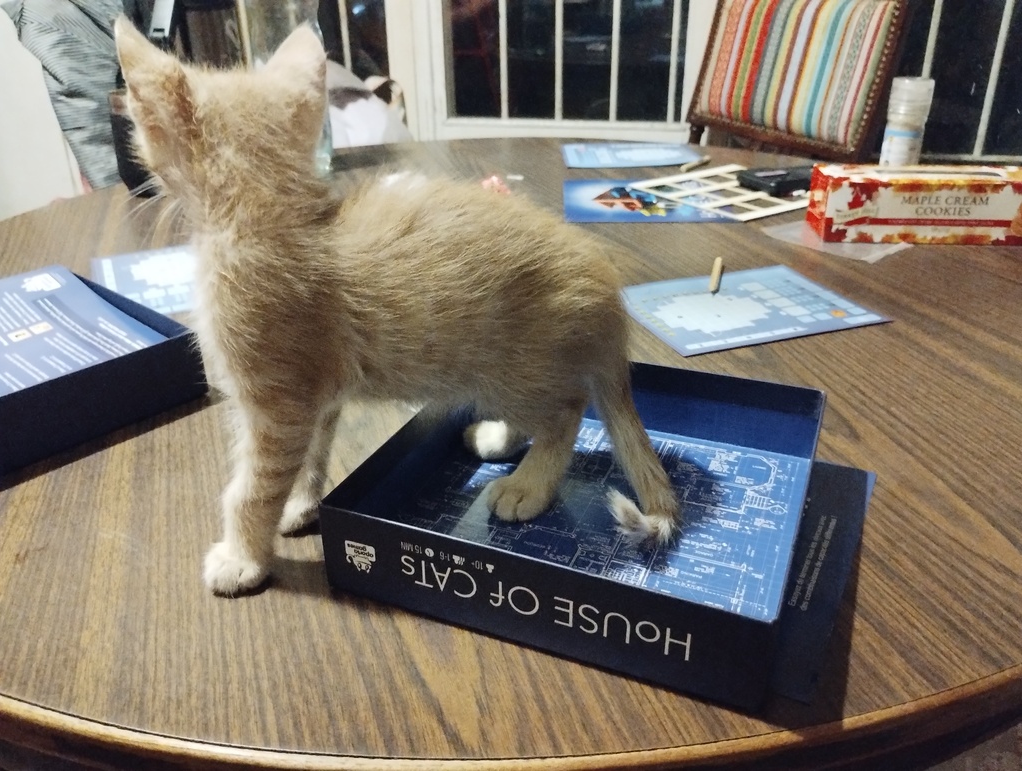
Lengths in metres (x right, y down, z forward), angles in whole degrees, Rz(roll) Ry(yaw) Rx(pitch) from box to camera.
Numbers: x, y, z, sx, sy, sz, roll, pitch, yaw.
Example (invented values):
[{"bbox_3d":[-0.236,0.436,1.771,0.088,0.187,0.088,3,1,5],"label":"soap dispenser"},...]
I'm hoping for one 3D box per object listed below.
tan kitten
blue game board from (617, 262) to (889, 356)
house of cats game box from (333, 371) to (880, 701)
[{"bbox_3d":[-0.033,-0.033,0.345,0.210,0.222,0.100,-7,28,-9],"label":"tan kitten"},{"bbox_3d":[0.176,-0.063,0.628,0.160,0.004,0.134,-10,28,-14],"label":"blue game board"},{"bbox_3d":[0.040,0.045,0.386,0.182,0.043,0.176,10,29,22],"label":"house of cats game box"}]

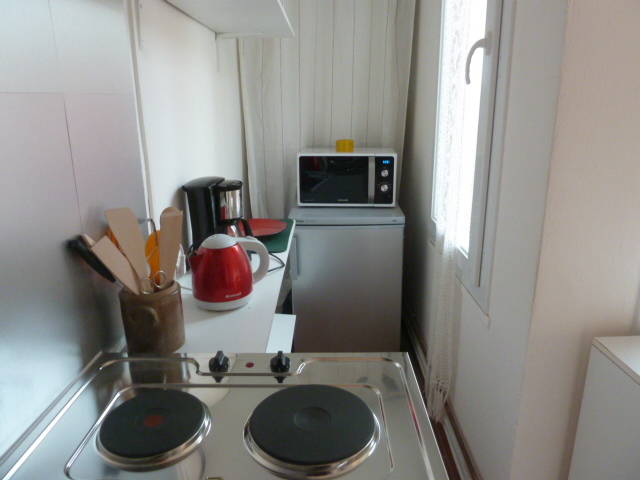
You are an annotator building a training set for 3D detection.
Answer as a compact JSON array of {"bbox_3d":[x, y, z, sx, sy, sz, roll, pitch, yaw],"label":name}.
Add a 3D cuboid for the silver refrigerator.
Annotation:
[{"bbox_3d":[0.135,0.214,2.576,0.547,0.850,0.575,0,16,1],"label":"silver refrigerator"}]

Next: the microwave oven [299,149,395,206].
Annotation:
[{"bbox_3d":[0.135,-0.346,2.474,0.489,0.275,0.372,0,16,1],"label":"microwave oven"}]

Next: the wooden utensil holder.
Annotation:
[{"bbox_3d":[-0.339,0.155,0.947,0.118,0.125,0.118,0,16,1],"label":"wooden utensil holder"}]

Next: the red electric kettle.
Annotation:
[{"bbox_3d":[-0.235,0.067,1.160,0.199,0.172,0.147,-9,19,-27],"label":"red electric kettle"}]

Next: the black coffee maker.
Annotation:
[{"bbox_3d":[-0.300,-0.053,1.418,0.195,0.258,0.172,0,16,1],"label":"black coffee maker"}]

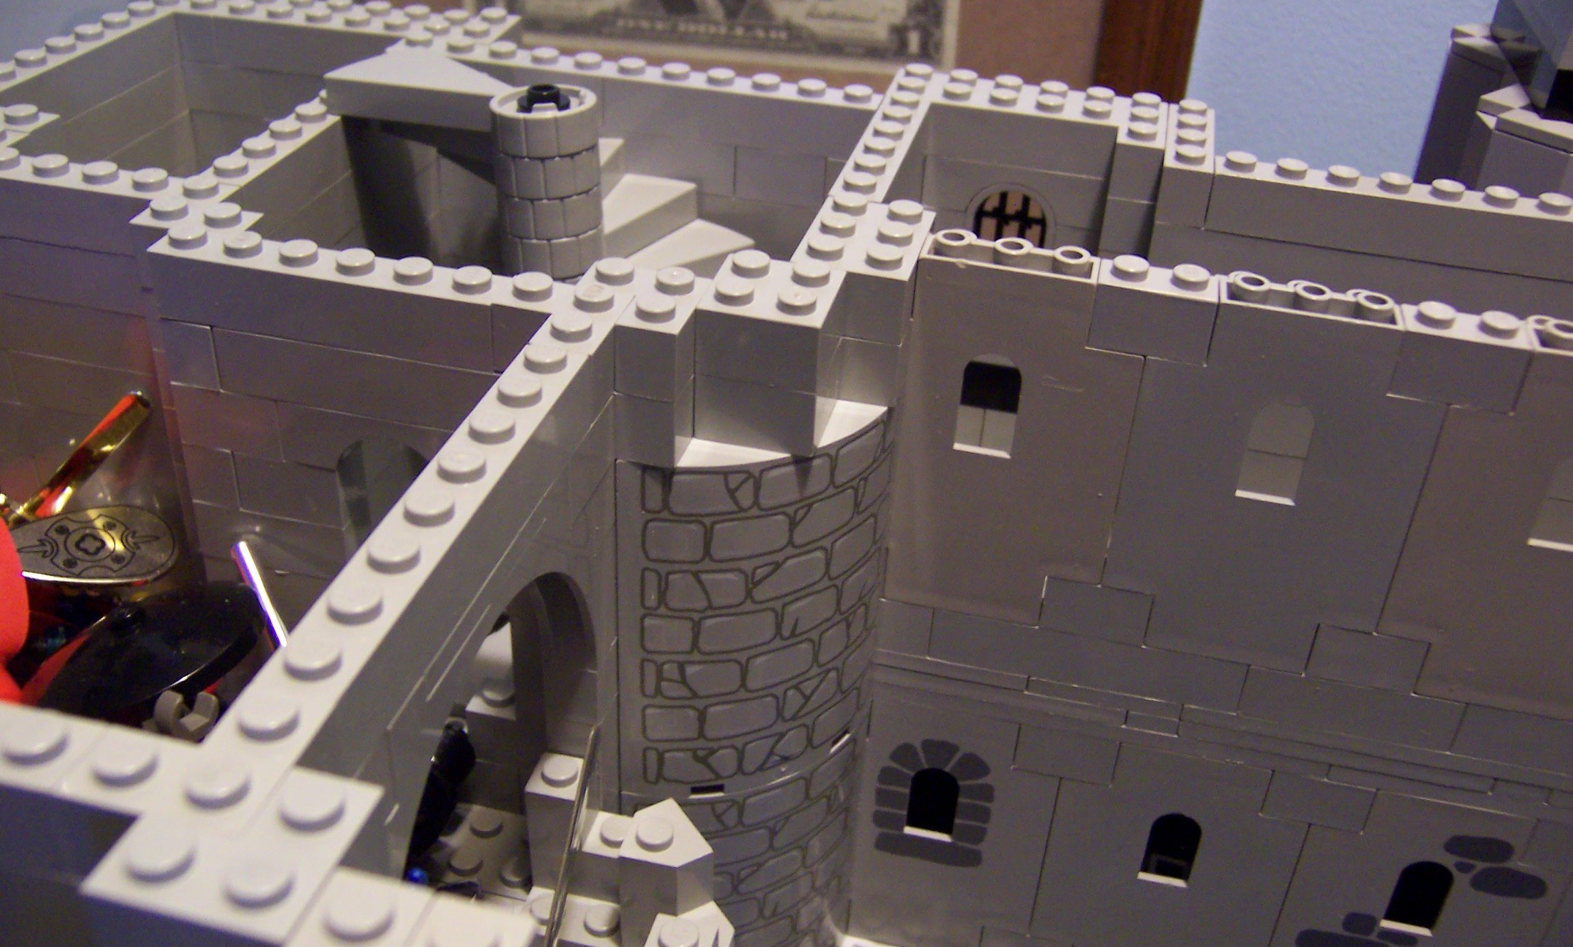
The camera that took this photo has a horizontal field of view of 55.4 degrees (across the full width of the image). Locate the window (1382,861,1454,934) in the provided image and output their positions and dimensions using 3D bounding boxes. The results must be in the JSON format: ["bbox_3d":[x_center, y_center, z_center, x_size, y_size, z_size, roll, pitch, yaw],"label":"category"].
[{"bbox_3d":[0.103,0.069,0.245,0.008,0.016,0.002,10,33,9],"label":"window"}]

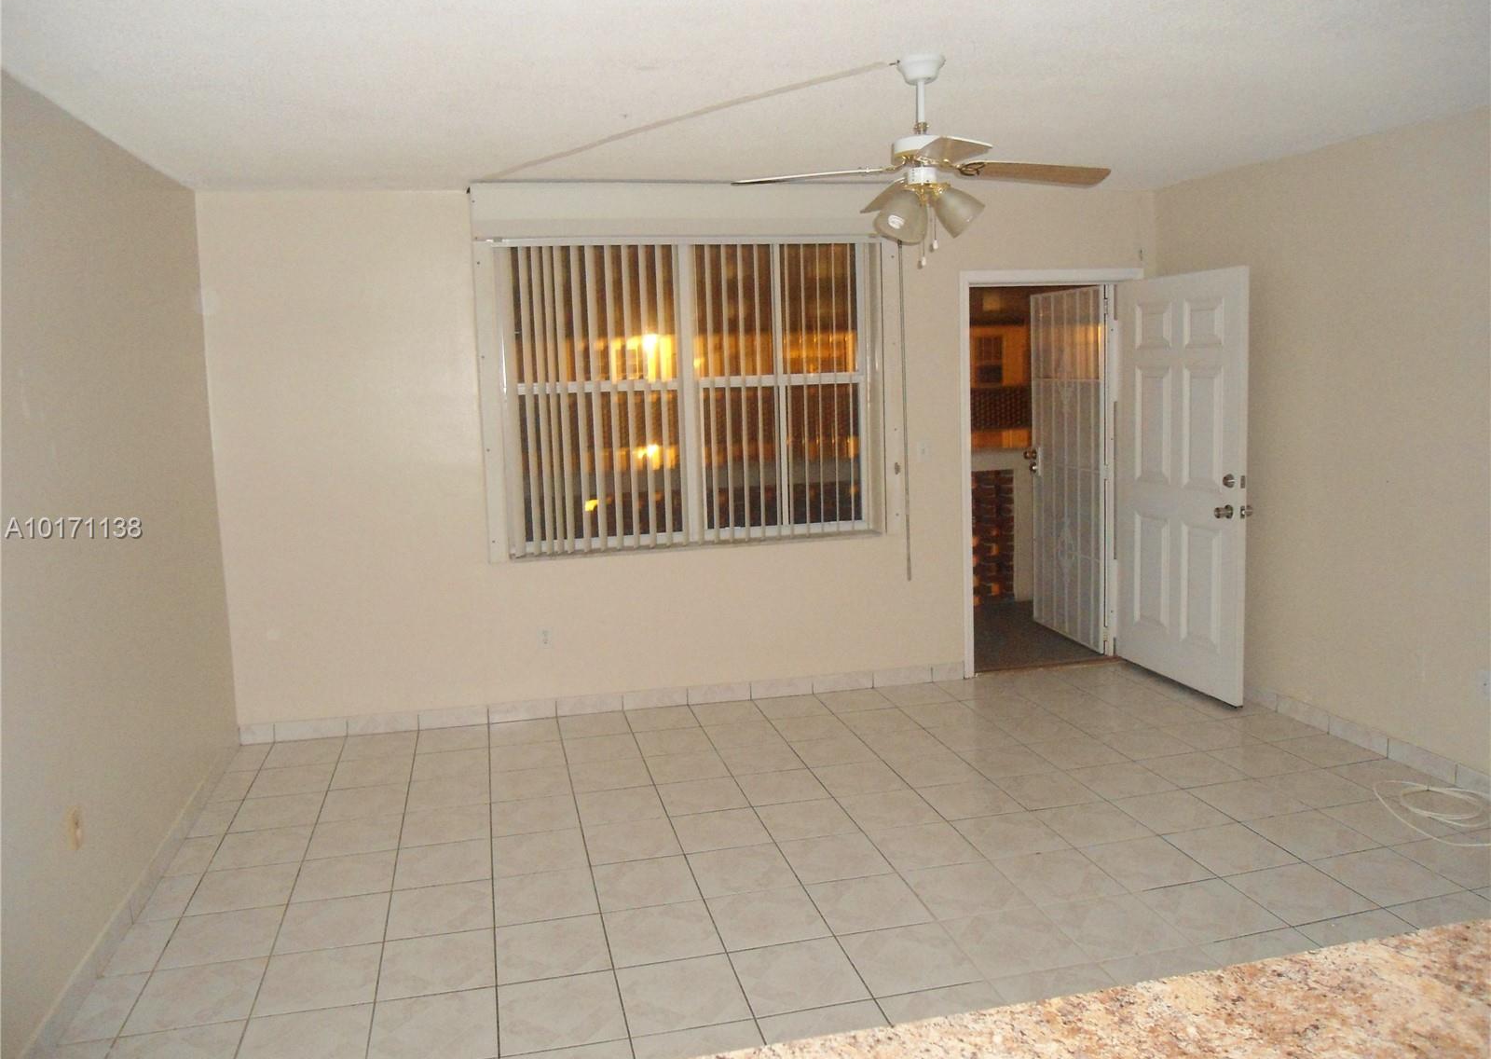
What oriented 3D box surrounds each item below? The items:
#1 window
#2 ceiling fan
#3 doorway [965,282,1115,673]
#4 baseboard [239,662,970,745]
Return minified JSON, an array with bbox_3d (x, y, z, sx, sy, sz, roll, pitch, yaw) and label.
[{"bbox_3d":[-0.237,-0.655,5.424,1.832,1.463,0.090,-4,9,-13],"label":"window"},{"bbox_3d":[0.468,-0.991,2.981,1.020,0.520,1.020,-2,8,-4],"label":"ceiling fan"},{"bbox_3d":[1.570,-0.261,5.939,0.900,2.060,0.150,-4,9,-13],"label":"doorway"},{"bbox_3d":[-0.576,0.855,5.529,3.581,0.090,0.020,-4,9,-13],"label":"baseboard"}]

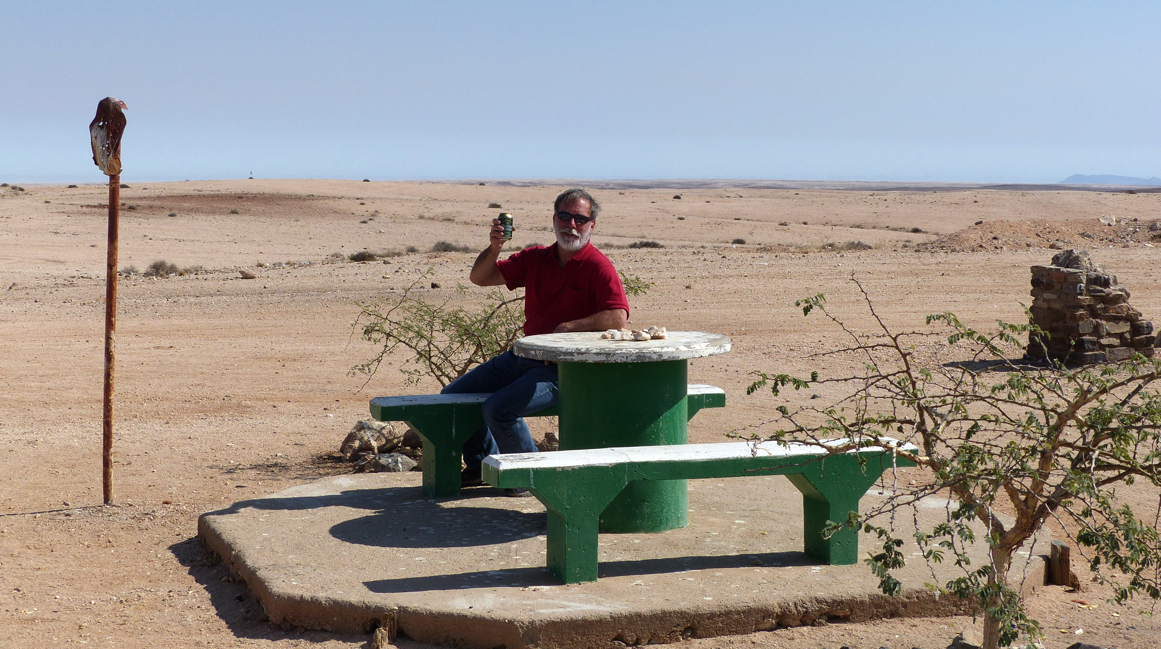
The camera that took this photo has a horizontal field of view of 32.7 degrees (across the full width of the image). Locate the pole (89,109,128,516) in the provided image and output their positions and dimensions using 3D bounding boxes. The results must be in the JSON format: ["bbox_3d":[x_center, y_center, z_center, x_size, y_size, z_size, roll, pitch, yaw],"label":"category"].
[{"bbox_3d":[-2.198,-0.095,9.214,0.175,1.902,0.136,2,4,0],"label":"pole"}]

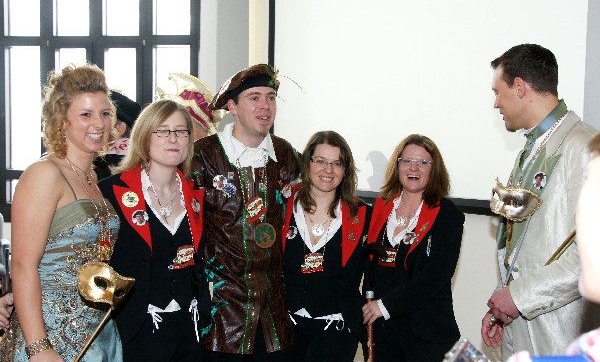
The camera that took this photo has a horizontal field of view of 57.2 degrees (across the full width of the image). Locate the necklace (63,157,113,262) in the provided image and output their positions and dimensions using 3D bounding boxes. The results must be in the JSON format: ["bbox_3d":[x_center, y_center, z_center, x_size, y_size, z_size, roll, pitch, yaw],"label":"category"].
[{"bbox_3d":[-0.616,0.083,1.610,0.130,0.300,0.130,3,4,33],"label":"necklace"}]

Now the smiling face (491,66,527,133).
[{"bbox_3d":[0.626,-0.243,1.620,0.125,0.190,0.140,-4,0,30],"label":"smiling face"}]

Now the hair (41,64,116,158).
[{"bbox_3d":[-0.668,-0.213,1.660,0.230,0.275,0.210,4,4,40],"label":"hair"}]

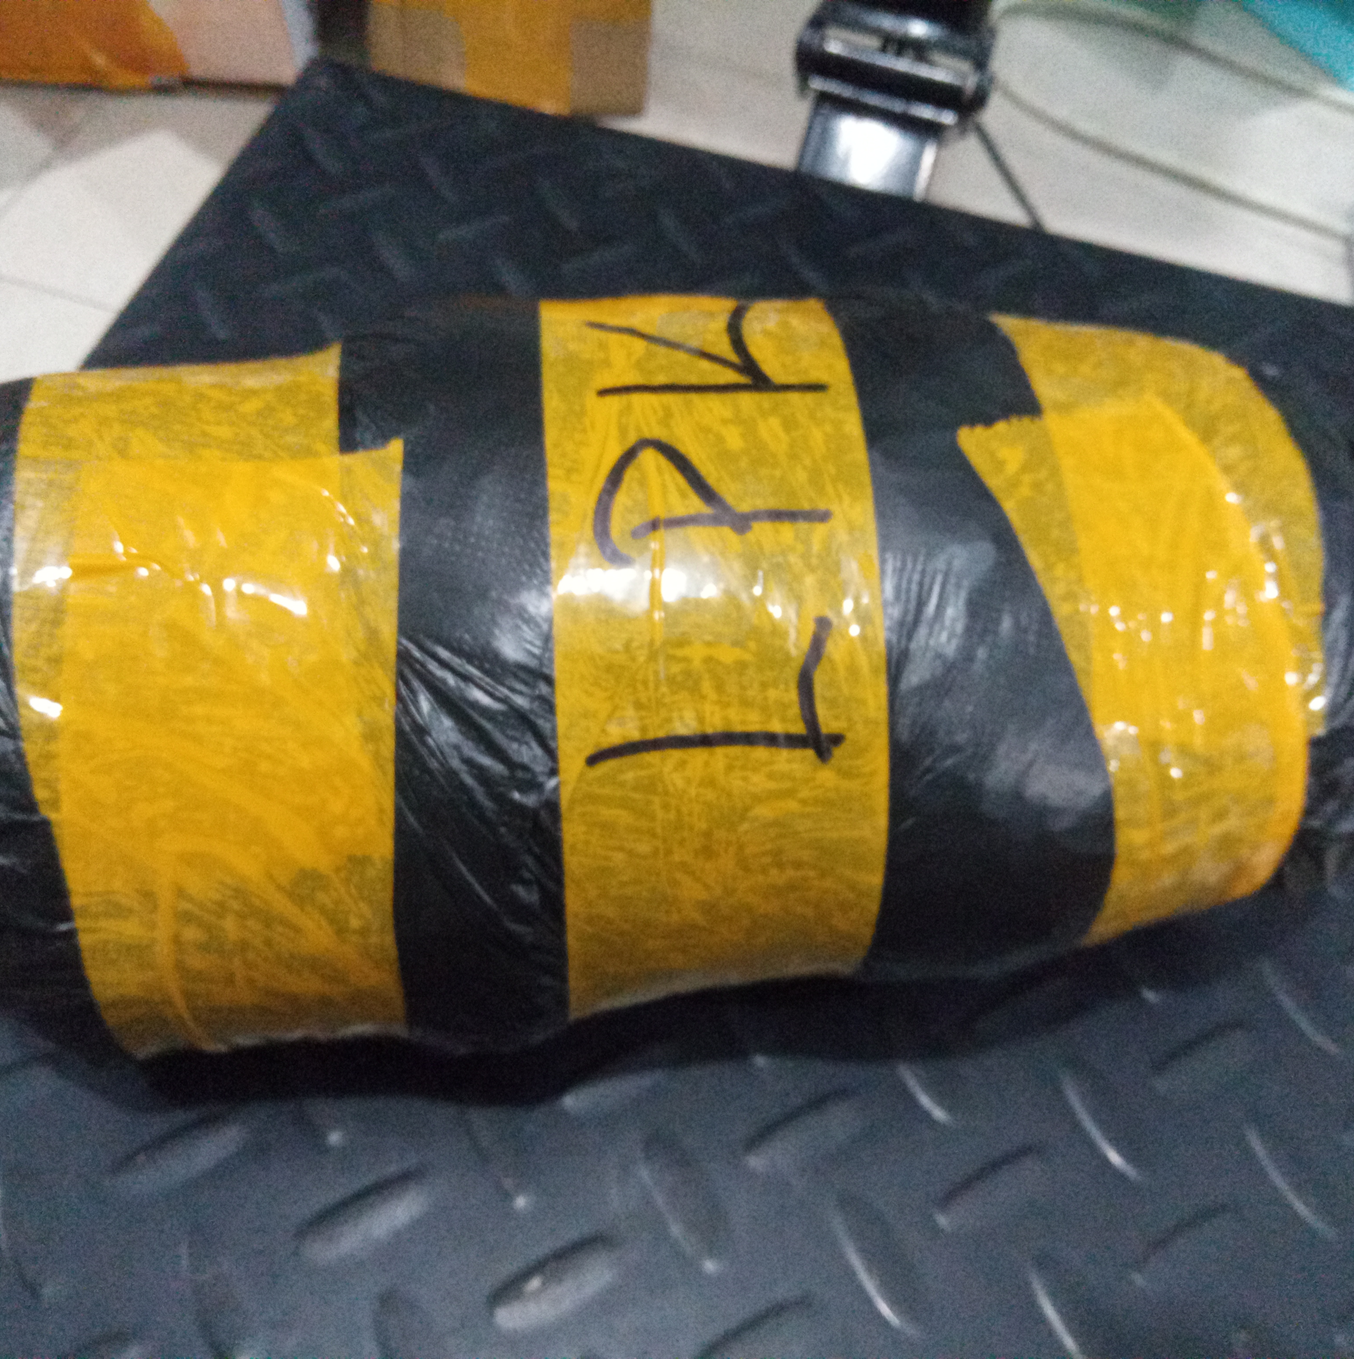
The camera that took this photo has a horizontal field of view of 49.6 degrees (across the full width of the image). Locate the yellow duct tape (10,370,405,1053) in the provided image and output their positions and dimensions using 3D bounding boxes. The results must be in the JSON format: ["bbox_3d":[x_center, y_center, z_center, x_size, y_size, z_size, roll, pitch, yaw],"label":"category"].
[{"bbox_3d":[-0.069,0.001,0.246,0.048,0.113,0.113,-4,57,-8],"label":"yellow duct tape"}]

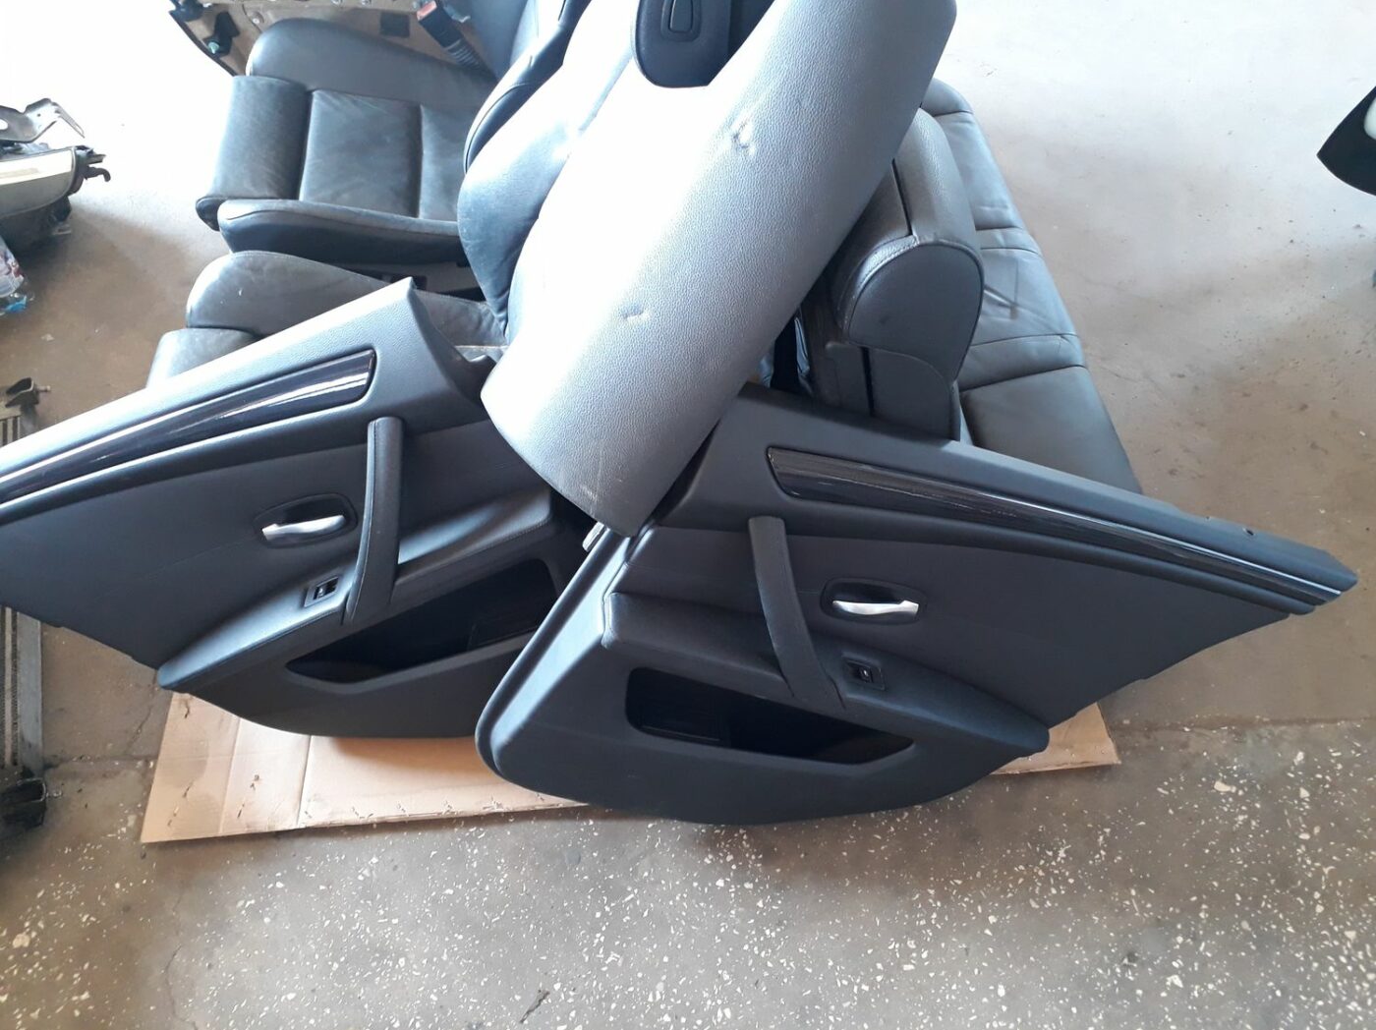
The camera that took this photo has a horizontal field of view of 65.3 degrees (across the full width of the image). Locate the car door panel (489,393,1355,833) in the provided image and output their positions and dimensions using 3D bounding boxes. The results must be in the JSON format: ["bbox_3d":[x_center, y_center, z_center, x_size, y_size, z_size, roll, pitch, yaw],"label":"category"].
[{"bbox_3d":[0.250,0.201,1.305,0.949,0.607,0.140,15,20,-3],"label":"car door panel"}]

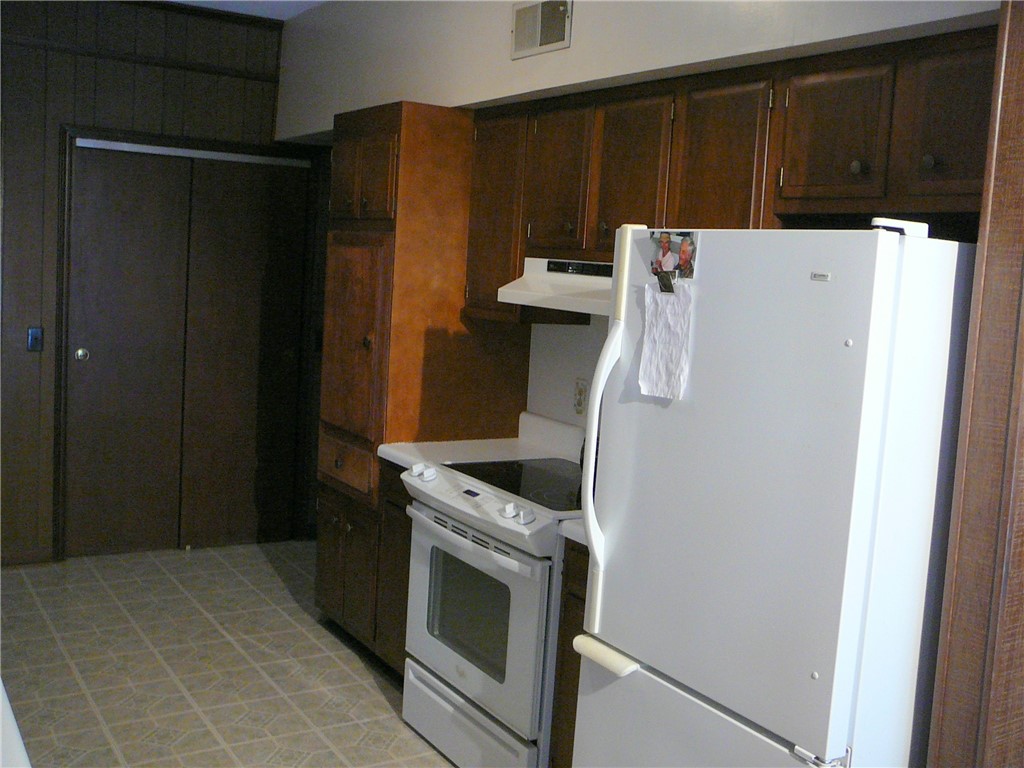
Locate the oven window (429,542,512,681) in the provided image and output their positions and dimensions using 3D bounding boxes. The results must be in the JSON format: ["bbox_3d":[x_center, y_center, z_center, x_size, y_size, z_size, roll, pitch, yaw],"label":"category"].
[{"bbox_3d":[-0.132,0.700,3.210,0.025,0.288,0.475,-1,8,-33],"label":"oven window"}]

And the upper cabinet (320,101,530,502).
[{"bbox_3d":[-0.333,-0.311,4.110,0.611,1.451,0.586,-1,8,-33],"label":"upper cabinet"}]

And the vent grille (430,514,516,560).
[{"bbox_3d":[-0.121,0.472,3.180,0.015,0.033,0.487,-1,8,-33],"label":"vent grille"}]

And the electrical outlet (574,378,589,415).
[{"bbox_3d":[0.257,0.046,3.761,0.012,0.127,0.077,-1,8,-33],"label":"electrical outlet"}]

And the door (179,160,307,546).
[{"bbox_3d":[-1.400,-0.137,5.476,0.644,1.985,0.040,-1,8,-33],"label":"door"}]

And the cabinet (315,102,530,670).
[{"bbox_3d":[-0.356,0.026,4.149,0.611,2.132,0.586,-1,8,-33],"label":"cabinet"}]

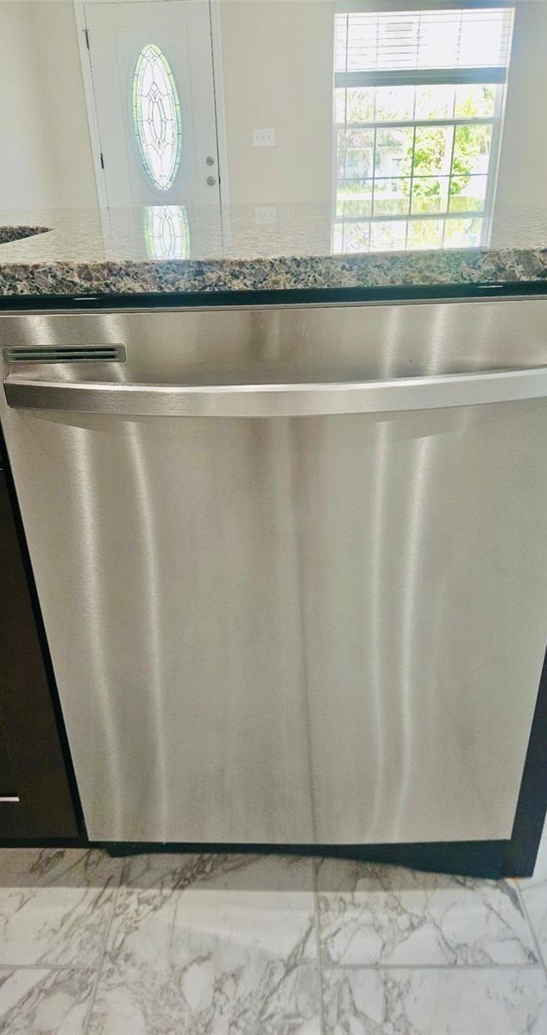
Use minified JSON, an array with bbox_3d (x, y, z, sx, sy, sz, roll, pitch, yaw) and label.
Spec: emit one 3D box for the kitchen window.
[{"bbox_3d":[1.097,-2.991,5.241,1.310,1.580,0.120,-1,27,1],"label":"kitchen window"}]

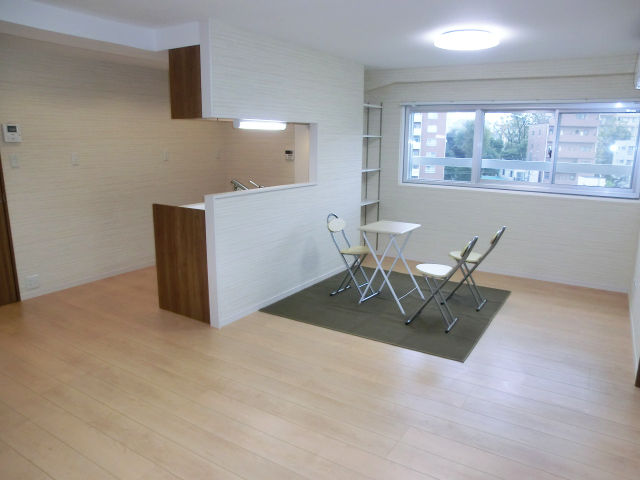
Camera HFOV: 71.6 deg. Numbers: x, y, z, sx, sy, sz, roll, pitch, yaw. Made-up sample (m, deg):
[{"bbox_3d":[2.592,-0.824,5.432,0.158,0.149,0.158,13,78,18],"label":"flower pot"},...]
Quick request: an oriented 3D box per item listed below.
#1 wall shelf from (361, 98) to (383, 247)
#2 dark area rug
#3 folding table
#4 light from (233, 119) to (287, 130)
[{"bbox_3d":[0.513,-0.756,5.553,0.290,1.890,0.530,8,14,32],"label":"wall shelf"},{"bbox_3d":[0.691,0.565,4.146,1.760,0.010,1.790,8,14,32],"label":"dark area rug"},{"bbox_3d":[0.671,0.231,4.040,0.480,0.705,0.500,8,14,32],"label":"folding table"},{"bbox_3d":[-0.519,-1.014,3.961,0.090,0.075,0.630,8,14,32],"label":"light"}]

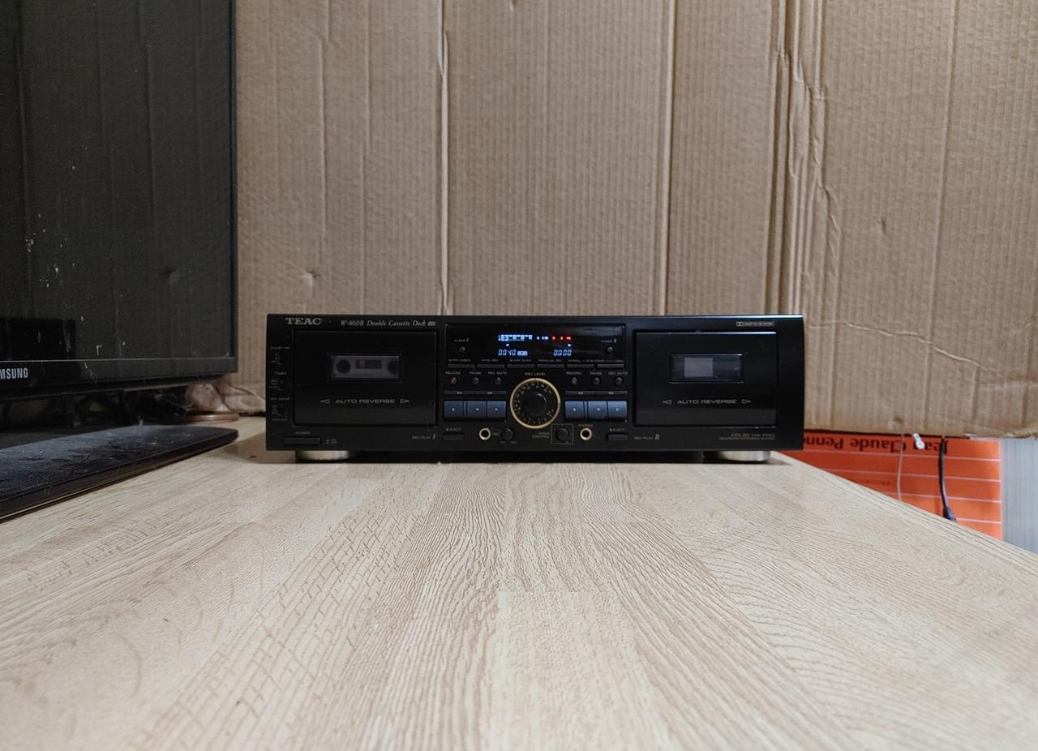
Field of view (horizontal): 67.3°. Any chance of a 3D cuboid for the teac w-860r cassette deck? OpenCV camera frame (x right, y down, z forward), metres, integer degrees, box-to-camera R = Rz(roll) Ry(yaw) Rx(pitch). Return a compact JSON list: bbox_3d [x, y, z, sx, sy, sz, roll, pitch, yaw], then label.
[{"bbox_3d":[0.013,0.009,0.760,0.435,0.122,0.285,0,1,0],"label":"teac w-860r cassette deck"}]

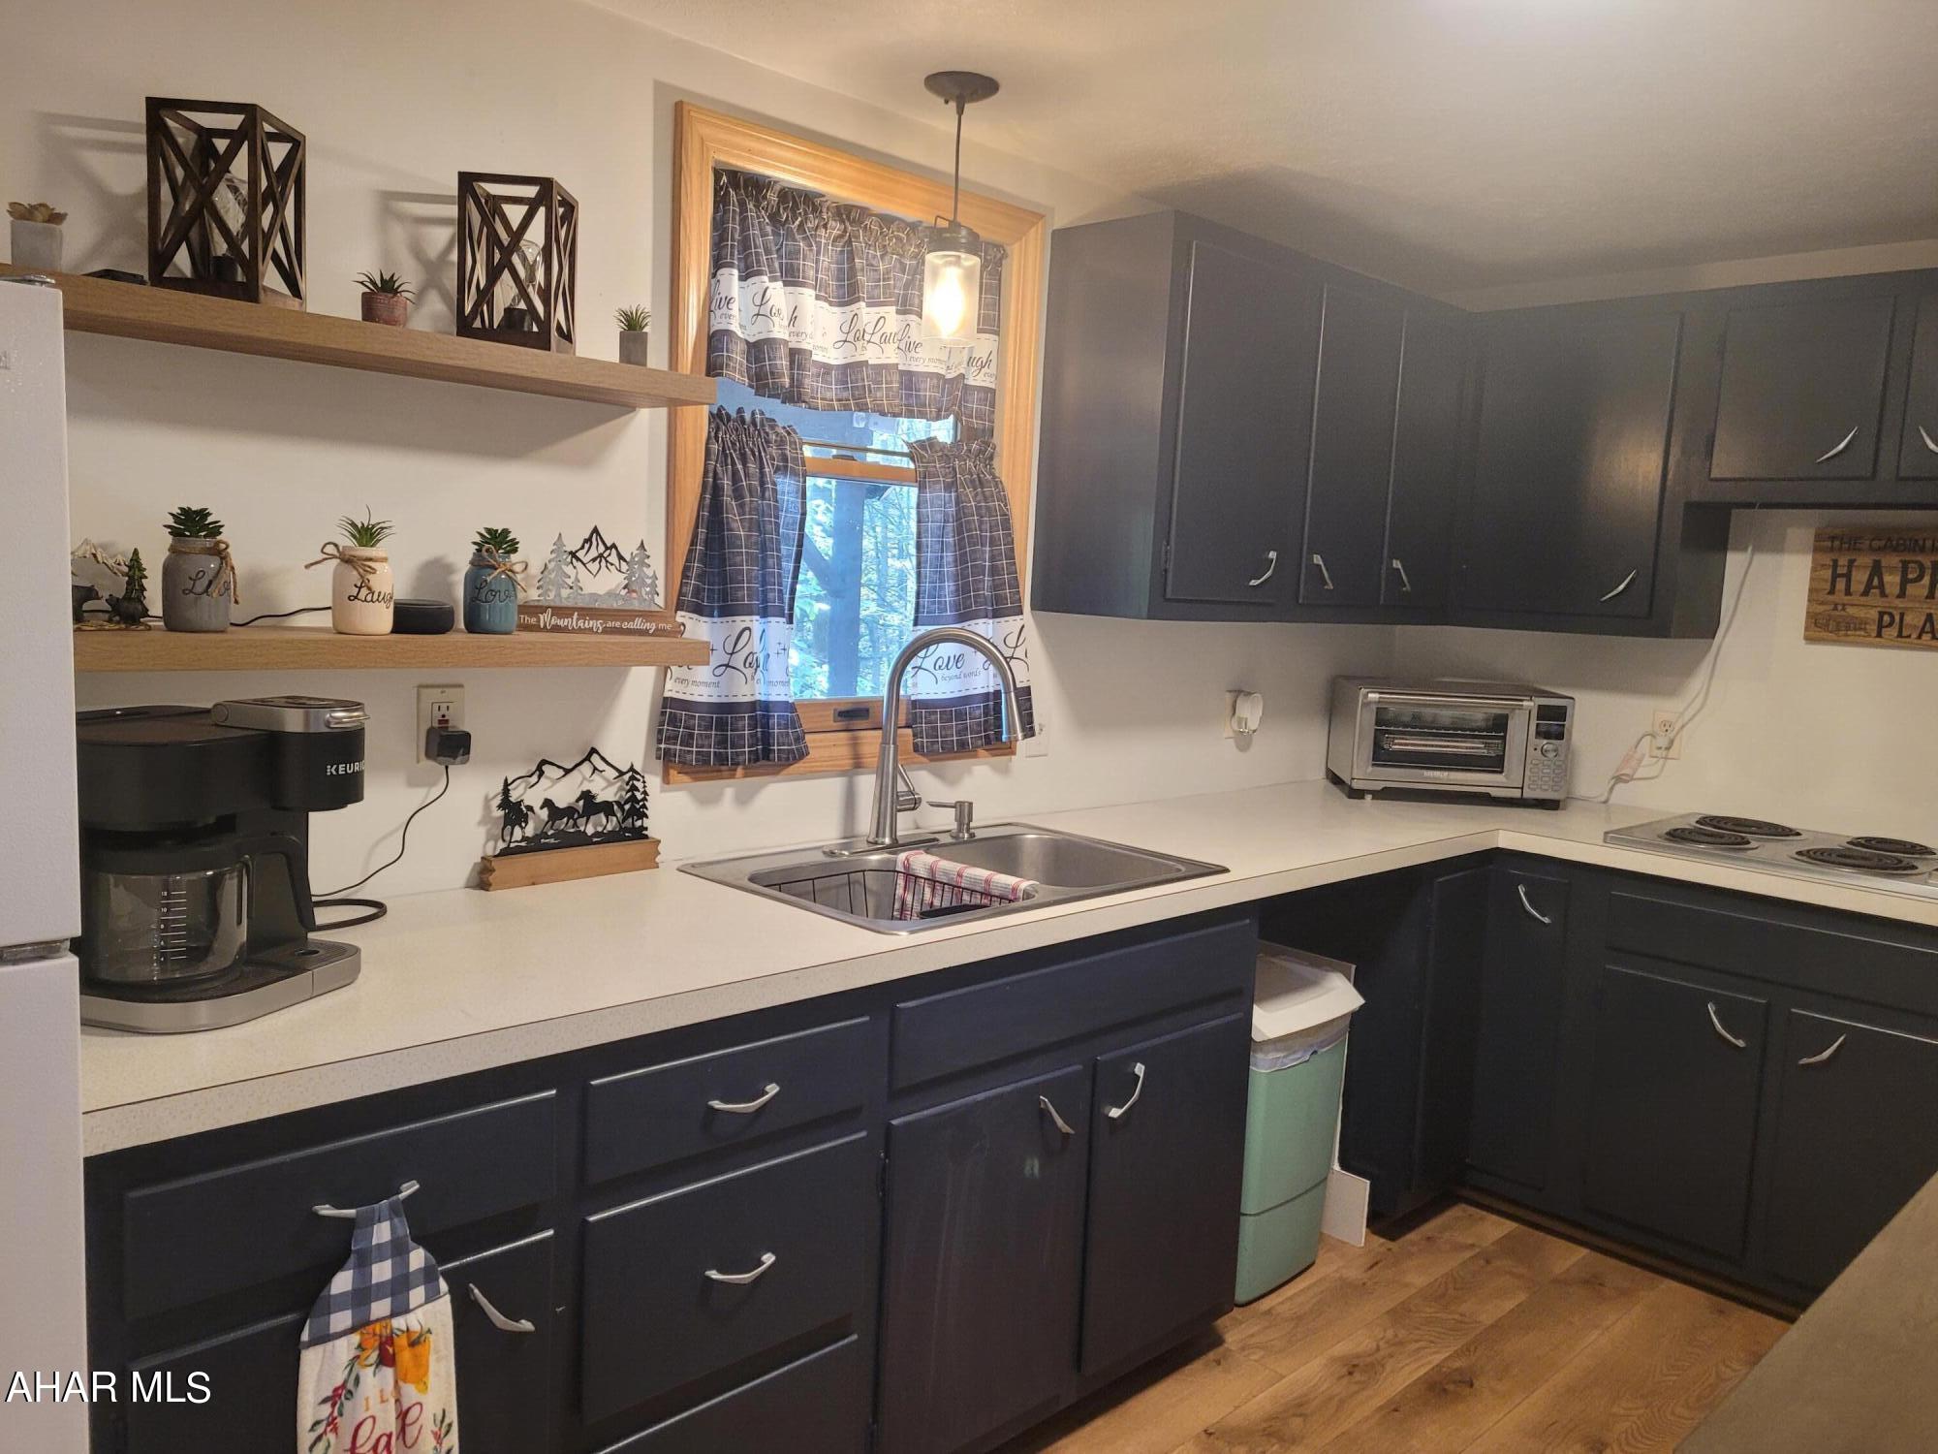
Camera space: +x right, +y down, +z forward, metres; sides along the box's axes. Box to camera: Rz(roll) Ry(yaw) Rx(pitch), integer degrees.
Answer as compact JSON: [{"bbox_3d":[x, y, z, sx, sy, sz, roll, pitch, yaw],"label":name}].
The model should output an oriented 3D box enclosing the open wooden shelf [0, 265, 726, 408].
[{"bbox_3d":[-0.832,-0.485,1.851,1.080,0.034,0.218,-3,8,-45],"label":"open wooden shelf"}]

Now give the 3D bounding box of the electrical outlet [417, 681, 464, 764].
[{"bbox_3d":[-0.770,-0.003,2.131,0.070,0.114,0.013,-3,8,-45],"label":"electrical outlet"}]

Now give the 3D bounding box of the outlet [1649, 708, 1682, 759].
[{"bbox_3d":[1.745,0.021,3.638,0.012,0.115,0.070,-3,9,-44],"label":"outlet"}]

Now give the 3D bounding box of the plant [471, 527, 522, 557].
[{"bbox_3d":[-0.671,-0.262,2.065,0.069,0.045,0.068,-3,8,-45],"label":"plant"}]

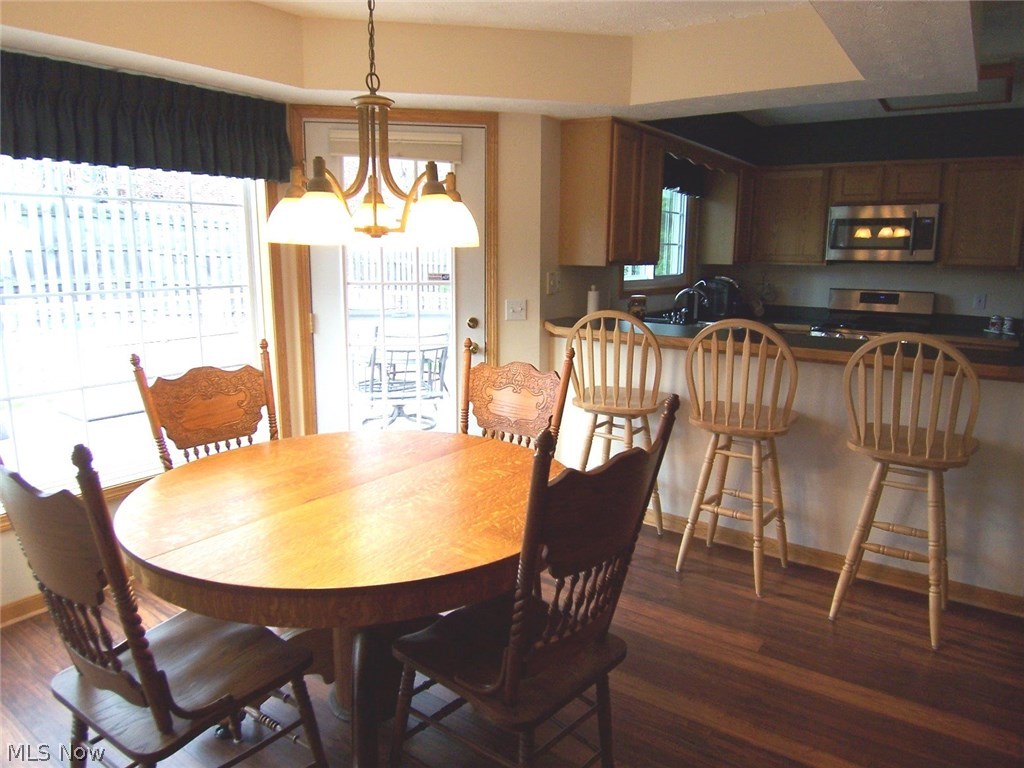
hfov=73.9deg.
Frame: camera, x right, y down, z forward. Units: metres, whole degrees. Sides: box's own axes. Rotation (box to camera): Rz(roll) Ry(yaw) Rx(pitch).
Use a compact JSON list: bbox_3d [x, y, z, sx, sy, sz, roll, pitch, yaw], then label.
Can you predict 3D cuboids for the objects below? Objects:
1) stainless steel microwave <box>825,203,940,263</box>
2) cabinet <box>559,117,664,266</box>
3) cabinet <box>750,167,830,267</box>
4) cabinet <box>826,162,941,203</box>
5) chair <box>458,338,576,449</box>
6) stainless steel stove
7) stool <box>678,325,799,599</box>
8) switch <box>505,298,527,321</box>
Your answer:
[{"bbox_3d":[2.836,-1.135,5.175,0.757,0.415,0.400,8,13,35],"label":"stainless steel microwave"},{"bbox_3d":[0.586,-1.075,3.924,0.315,0.765,0.660,8,13,35],"label":"cabinet"},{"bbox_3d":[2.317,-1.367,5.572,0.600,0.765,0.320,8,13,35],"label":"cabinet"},{"bbox_3d":[2.845,-1.508,5.143,0.765,0.300,0.320,8,13,35],"label":"cabinet"},{"bbox_3d":[-0.114,0.444,2.323,0.470,1.100,0.540,8,13,34],"label":"chair"},{"bbox_3d":[2.743,-0.108,5.229,0.760,1.165,0.680,8,13,35],"label":"stainless steel stove"},{"bbox_3d":[0.970,0.295,2.929,0.460,1.175,0.510,6,12,26],"label":"stool"},{"bbox_3d":[0.023,-0.394,3.639,0.115,0.115,0.012,-2,11,-12],"label":"switch"}]

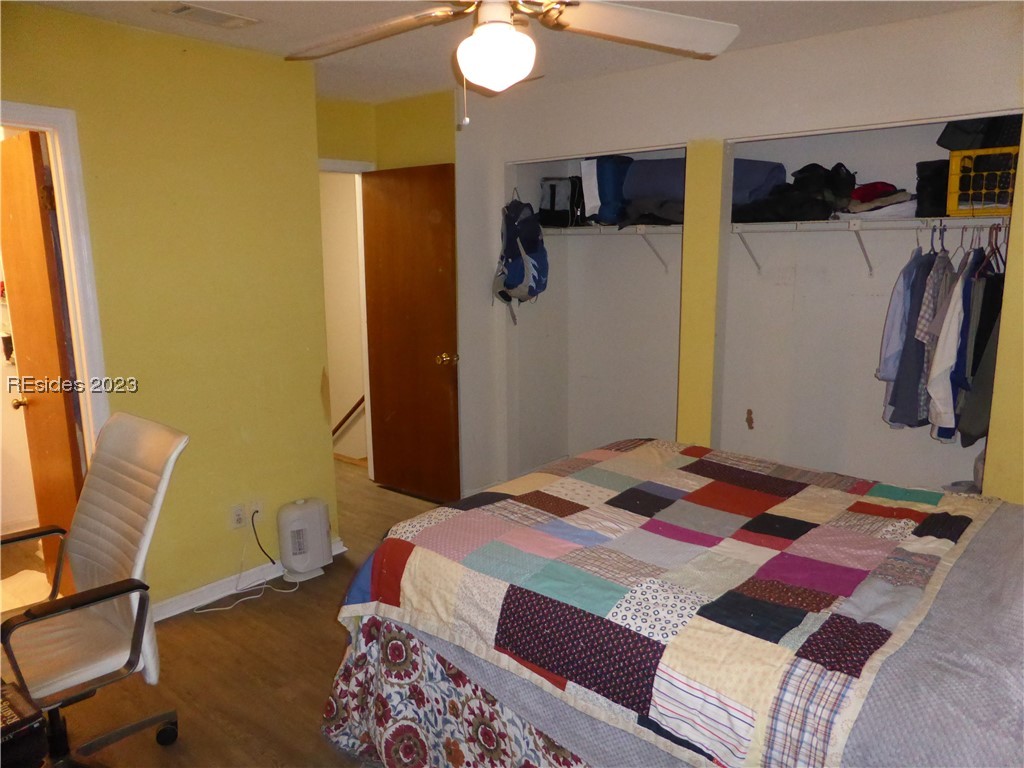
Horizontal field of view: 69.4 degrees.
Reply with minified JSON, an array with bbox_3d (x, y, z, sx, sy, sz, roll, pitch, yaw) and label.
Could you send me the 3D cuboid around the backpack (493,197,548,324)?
[{"bbox_3d":[0.074,-0.769,4.479,0.281,0.663,0.216,-10,15,-42],"label":"backpack"}]

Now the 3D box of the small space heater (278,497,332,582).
[{"bbox_3d":[-1.019,0.758,3.640,0.166,0.369,0.211,10,15,43],"label":"small space heater"}]

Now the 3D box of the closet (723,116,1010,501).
[{"bbox_3d":[1.679,-0.113,3.551,1.177,2.073,0.683,9,14,40],"label":"closet"}]

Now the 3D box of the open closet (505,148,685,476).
[{"bbox_3d":[0.637,-0.275,4.449,1.199,2.073,0.683,9,14,40],"label":"open closet"}]

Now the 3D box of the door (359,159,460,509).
[{"bbox_3d":[-0.619,-0.302,4.649,0.713,2.031,0.040,6,13,32],"label":"door"}]

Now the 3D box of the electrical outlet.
[{"bbox_3d":[-1.276,0.619,3.457,0.009,0.115,0.071,9,14,40],"label":"electrical outlet"}]

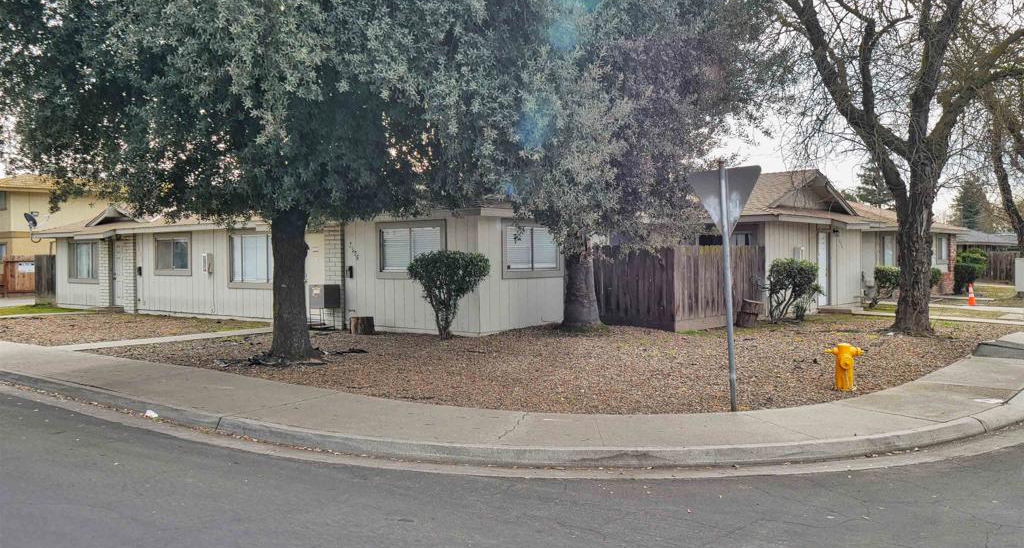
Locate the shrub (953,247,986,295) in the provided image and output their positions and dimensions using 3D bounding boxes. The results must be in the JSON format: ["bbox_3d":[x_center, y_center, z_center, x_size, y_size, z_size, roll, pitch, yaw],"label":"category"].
[{"bbox_3d":[18.000,-0.100,32.600,1.350,1.800,1.350,0,1,39],"label":"shrub"}]

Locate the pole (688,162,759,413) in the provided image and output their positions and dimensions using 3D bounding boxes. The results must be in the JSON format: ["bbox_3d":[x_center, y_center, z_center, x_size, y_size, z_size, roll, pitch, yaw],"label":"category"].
[{"bbox_3d":[2.370,0.140,9.030,0.860,2.720,0.100,-2,1,38],"label":"pole"}]

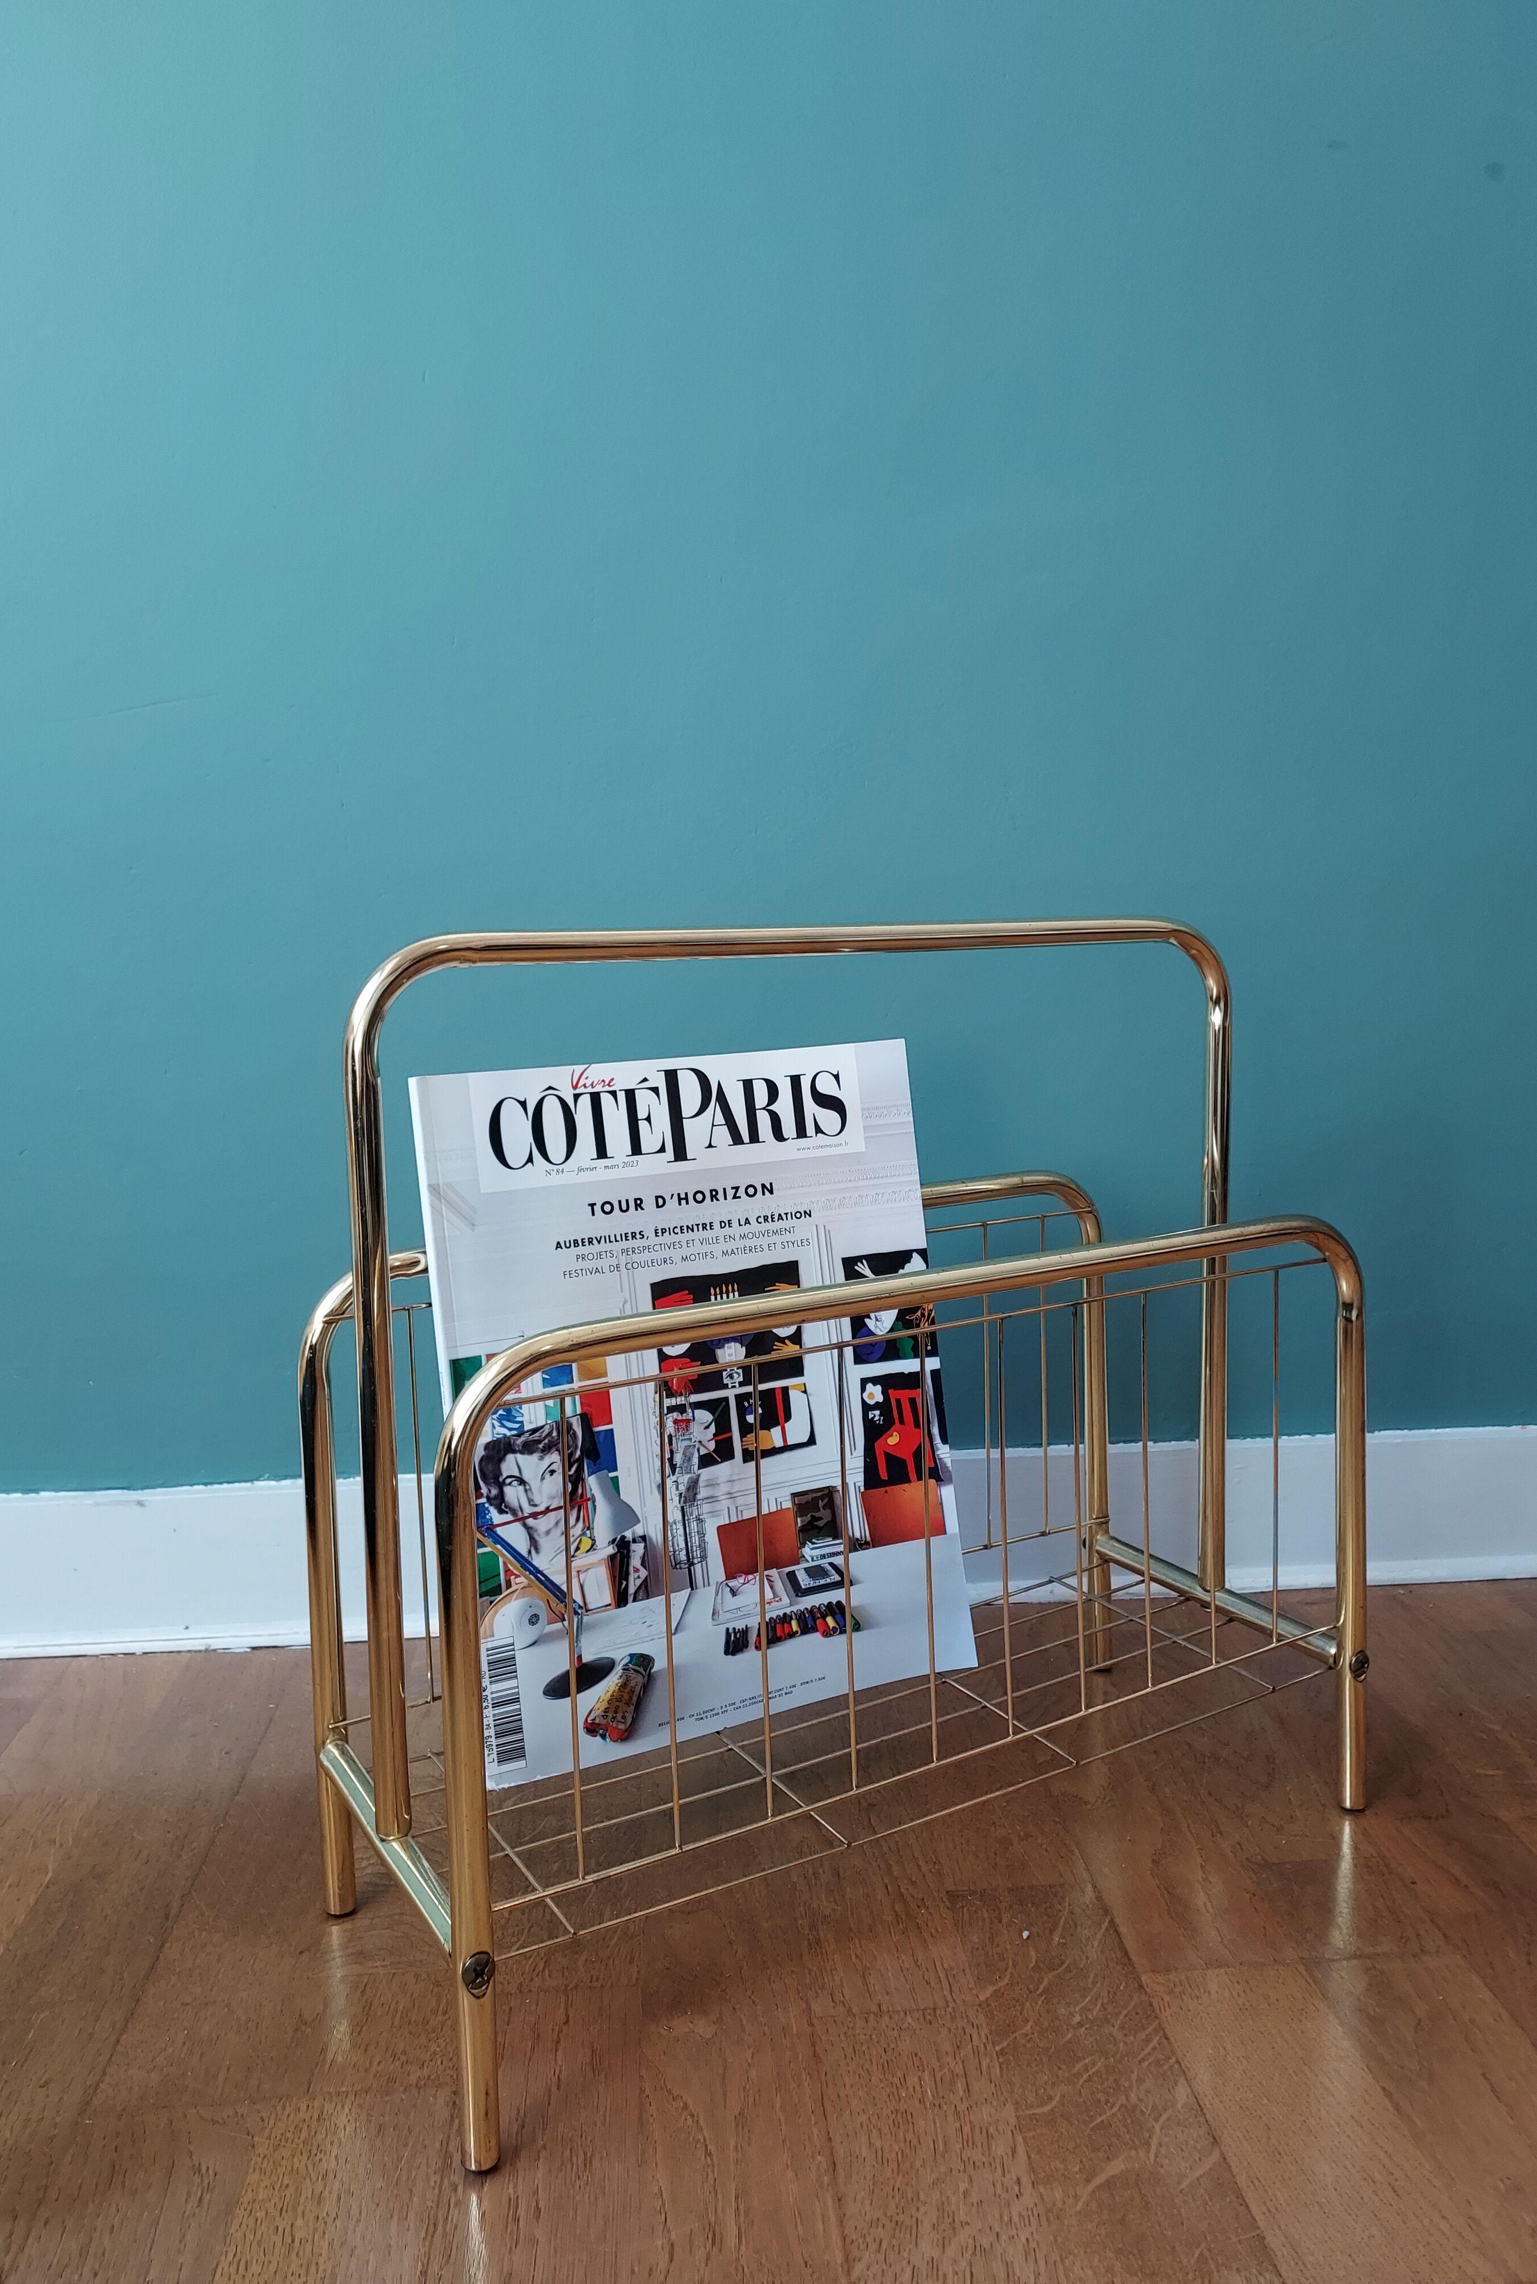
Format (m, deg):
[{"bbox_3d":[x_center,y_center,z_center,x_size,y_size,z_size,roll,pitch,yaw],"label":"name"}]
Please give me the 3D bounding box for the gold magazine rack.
[{"bbox_3d":[0.038,0.111,0.668,0.424,0.402,0.185,-5,8,-30],"label":"gold magazine rack"}]

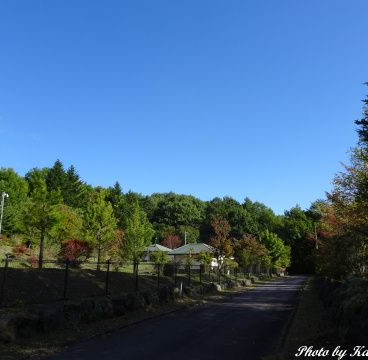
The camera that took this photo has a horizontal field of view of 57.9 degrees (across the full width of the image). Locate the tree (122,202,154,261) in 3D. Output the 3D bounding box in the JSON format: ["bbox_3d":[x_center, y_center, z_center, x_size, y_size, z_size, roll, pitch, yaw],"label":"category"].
[{"bbox_3d":[-3.623,4.539,26.500,2.548,5.431,2.548,0,-14,0],"label":"tree"}]

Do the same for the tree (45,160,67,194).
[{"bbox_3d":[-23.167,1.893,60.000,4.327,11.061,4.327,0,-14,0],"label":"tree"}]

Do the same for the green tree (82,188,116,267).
[{"bbox_3d":[-5.586,3.272,22.000,2.248,5.387,2.248,0,-14,0],"label":"green tree"}]

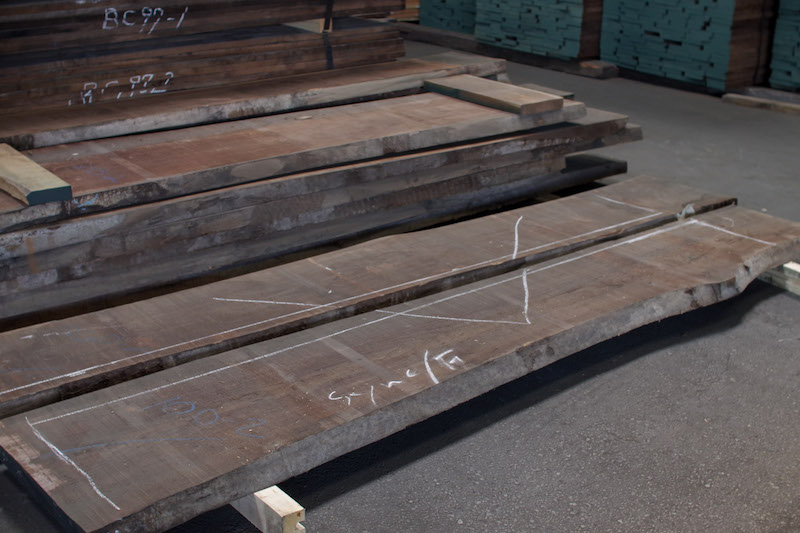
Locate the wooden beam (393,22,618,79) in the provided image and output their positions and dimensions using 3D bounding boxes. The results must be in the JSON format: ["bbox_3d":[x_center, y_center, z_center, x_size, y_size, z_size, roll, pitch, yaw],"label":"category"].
[{"bbox_3d":[0.847,-1.971,9.090,0.190,0.097,2.898,-14,25,-33],"label":"wooden beam"}]

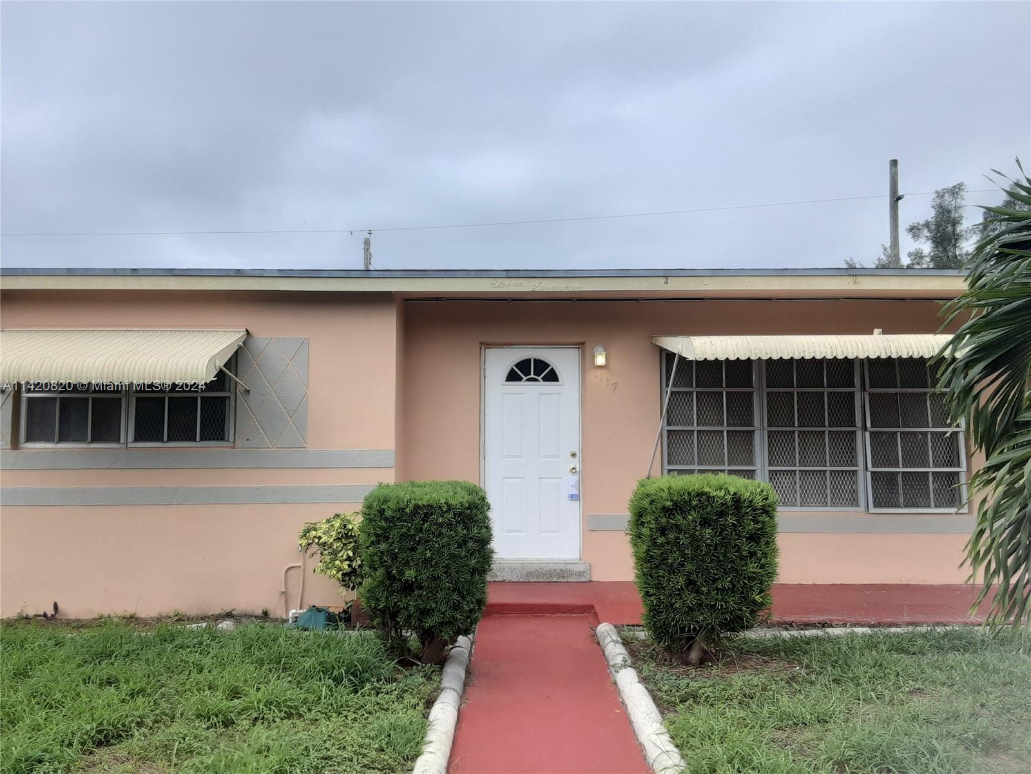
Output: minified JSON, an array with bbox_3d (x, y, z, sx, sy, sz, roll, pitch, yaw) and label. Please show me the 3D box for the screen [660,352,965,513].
[{"bbox_3d":[2.797,0.404,7.619,2.881,1.503,0.060,0,-3,0],"label":"screen"}]

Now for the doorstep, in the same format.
[{"bbox_3d":[0.161,1.710,7.508,1.055,0.176,0.230,0,-3,0],"label":"doorstep"}]

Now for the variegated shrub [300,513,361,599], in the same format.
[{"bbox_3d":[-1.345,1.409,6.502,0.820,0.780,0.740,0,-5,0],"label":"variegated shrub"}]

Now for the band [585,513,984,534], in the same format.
[{"bbox_3d":[2.476,1.267,7.489,3.628,0.167,0.040,0,-3,0],"label":"band"}]

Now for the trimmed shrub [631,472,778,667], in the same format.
[{"bbox_3d":[1.220,1.192,5.219,0.910,1.230,0.880,0,-3,0],"label":"trimmed shrub"}]

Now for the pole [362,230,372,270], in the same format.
[{"bbox_3d":[-6.162,-1.518,33.146,0.360,10.009,0.330,0,-3,0],"label":"pole"}]

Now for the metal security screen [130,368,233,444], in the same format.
[{"bbox_3d":[-2.969,0.059,7.187,0.930,0.924,0.050,0,-5,0],"label":"metal security screen"}]

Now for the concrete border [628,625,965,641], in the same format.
[{"bbox_3d":[2.070,1.783,5.871,2.634,0.097,0.130,0,-3,0],"label":"concrete border"}]

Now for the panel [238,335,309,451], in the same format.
[{"bbox_3d":[-2.108,0.048,6.999,0.629,0.973,0.040,0,-3,0],"label":"panel"}]

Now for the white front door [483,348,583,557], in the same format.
[{"bbox_3d":[0.165,0.628,7.725,0.920,2.028,0.060,0,-5,0],"label":"white front door"}]

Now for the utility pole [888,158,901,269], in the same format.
[{"bbox_3d":[11.627,-1.808,24.270,0.310,10.390,0.310,0,-5,0],"label":"utility pole"}]

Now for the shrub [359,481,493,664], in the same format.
[{"bbox_3d":[-0.594,1.219,5.337,0.900,1.170,0.880,0,-5,0],"label":"shrub"}]

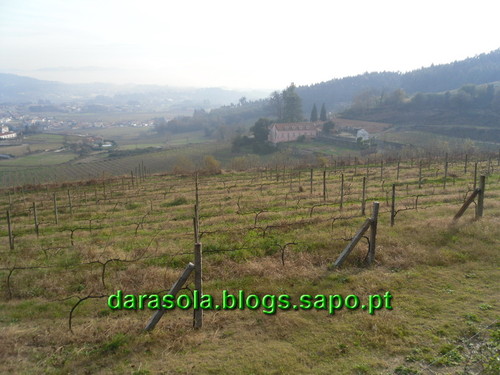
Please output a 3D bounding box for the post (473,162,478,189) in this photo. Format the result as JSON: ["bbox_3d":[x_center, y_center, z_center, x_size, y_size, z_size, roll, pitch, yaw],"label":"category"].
[{"bbox_3d":[10.831,-0.395,19.329,0.090,1.550,0.090,-1,12,0],"label":"post"}]

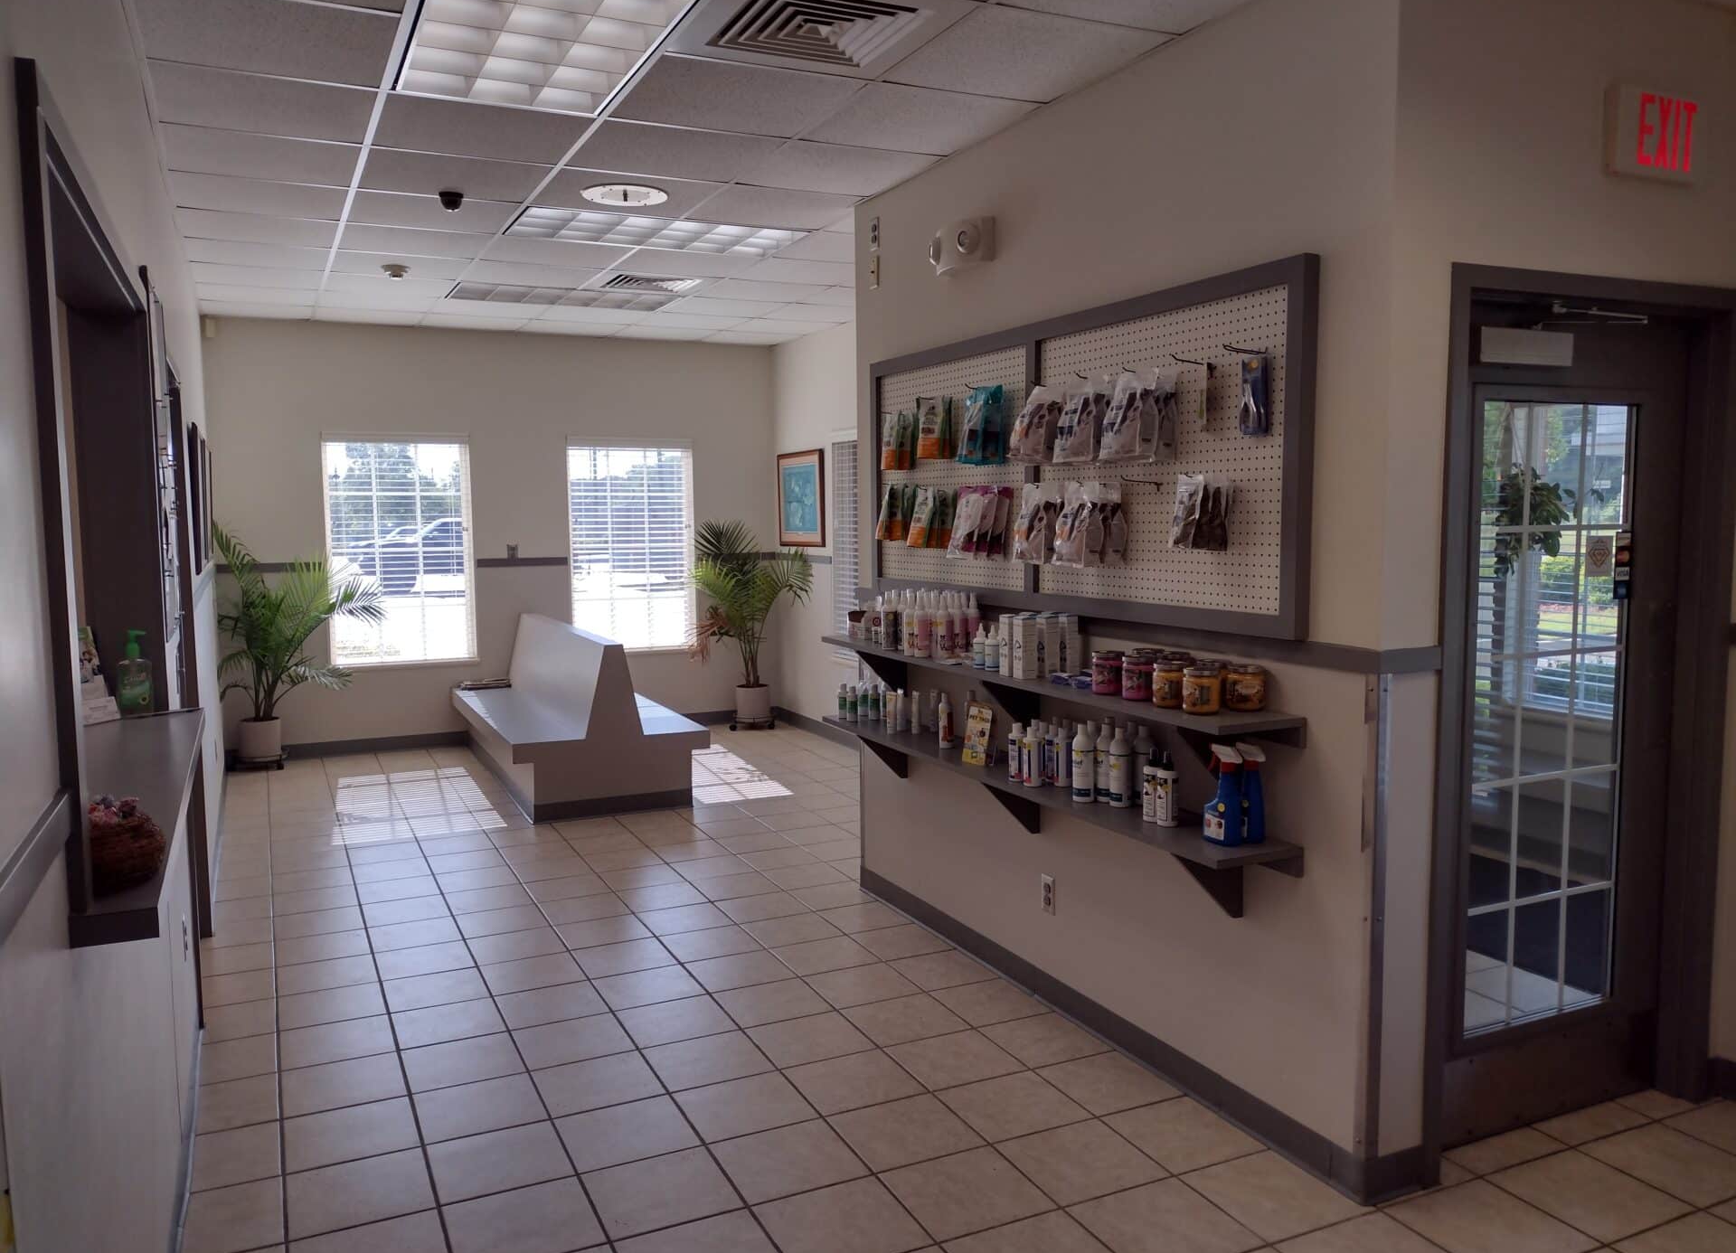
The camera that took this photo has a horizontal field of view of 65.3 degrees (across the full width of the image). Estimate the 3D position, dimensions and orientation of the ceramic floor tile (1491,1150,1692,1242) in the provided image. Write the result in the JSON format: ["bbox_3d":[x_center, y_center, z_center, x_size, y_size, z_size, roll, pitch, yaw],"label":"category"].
[{"bbox_3d":[1.579,1.241,2.959,0.300,0.010,0.300,-3,6,-25],"label":"ceramic floor tile"}]

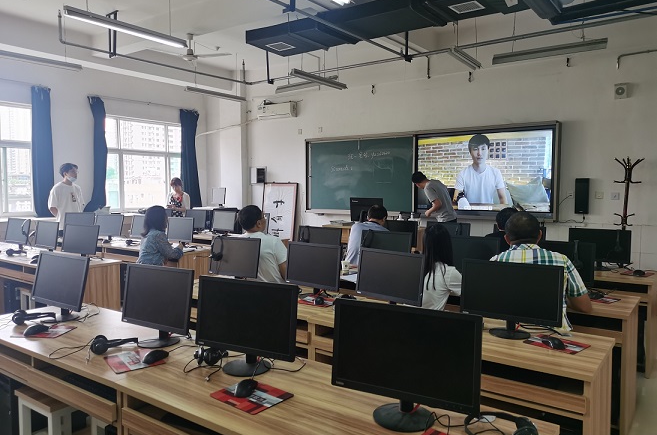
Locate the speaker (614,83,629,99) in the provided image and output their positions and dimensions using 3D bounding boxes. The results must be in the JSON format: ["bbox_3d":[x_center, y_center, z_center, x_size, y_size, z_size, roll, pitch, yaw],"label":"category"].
[{"bbox_3d":[3.432,-1.457,5.994,0.129,0.177,0.160,2,4,36],"label":"speaker"}]

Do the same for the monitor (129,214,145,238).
[{"bbox_3d":[-2.397,0.159,6.623,0.483,0.360,0.190,2,4,27],"label":"monitor"}]

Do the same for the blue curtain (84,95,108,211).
[{"bbox_3d":[-3.893,-1.042,8.620,0.140,1.960,0.360,2,4,37],"label":"blue curtain"}]

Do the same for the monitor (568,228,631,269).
[{"bbox_3d":[2.461,0.285,4.648,0.500,0.365,0.200,2,4,35],"label":"monitor"}]

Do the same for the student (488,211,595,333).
[{"bbox_3d":[1.263,0.637,3.115,0.560,1.340,0.720,2,4,30],"label":"student"}]

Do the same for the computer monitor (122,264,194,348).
[{"bbox_3d":[-0.811,0.413,2.432,0.483,0.360,0.190,2,4,32],"label":"computer monitor"}]

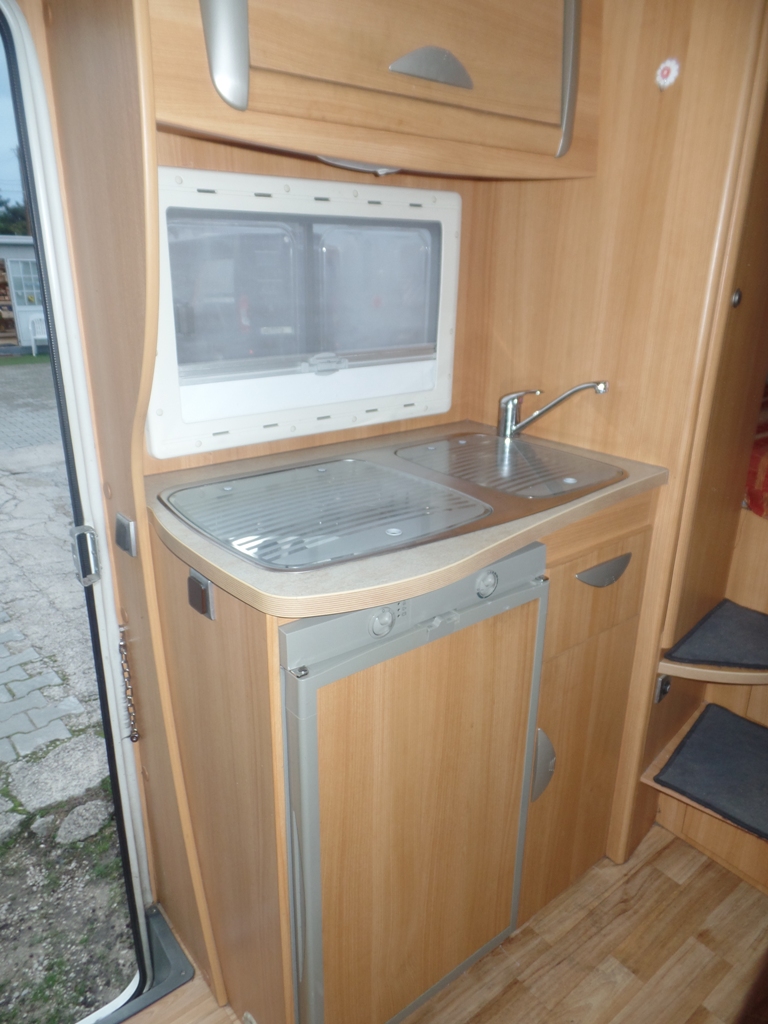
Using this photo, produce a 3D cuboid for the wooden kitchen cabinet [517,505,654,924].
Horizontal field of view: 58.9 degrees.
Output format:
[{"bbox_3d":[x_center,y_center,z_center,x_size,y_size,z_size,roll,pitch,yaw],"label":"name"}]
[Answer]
[{"bbox_3d":[0.235,0.333,1.514,0.309,0.908,0.506,-14,24,-35],"label":"wooden kitchen cabinet"}]

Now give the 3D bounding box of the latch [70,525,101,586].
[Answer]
[{"bbox_3d":[-0.507,0.072,1.161,0.036,0.098,0.035,-14,24,-35],"label":"latch"}]

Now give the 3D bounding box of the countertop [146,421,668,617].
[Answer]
[{"bbox_3d":[0.052,-0.040,1.161,0.853,0.028,0.604,-14,24,-35],"label":"countertop"}]

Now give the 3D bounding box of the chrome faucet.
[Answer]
[{"bbox_3d":[0.333,-0.203,1.367,0.050,0.145,0.262,-14,24,-35],"label":"chrome faucet"}]

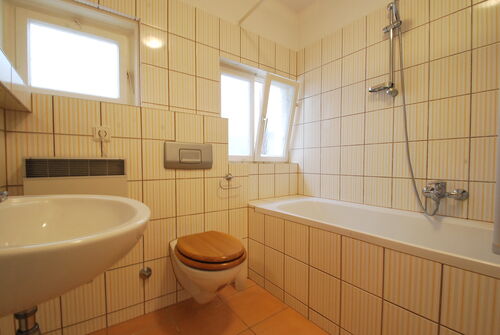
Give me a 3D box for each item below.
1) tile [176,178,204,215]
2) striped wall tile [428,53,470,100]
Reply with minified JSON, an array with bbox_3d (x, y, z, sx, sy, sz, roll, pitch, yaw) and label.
[{"bbox_3d":[-0.406,0.197,1.418,0.191,0.249,0.010,-1,2,-32],"label":"tile"},{"bbox_3d":[1.219,-0.552,1.275,0.010,0.250,0.200,-1,2,-36],"label":"striped wall tile"}]

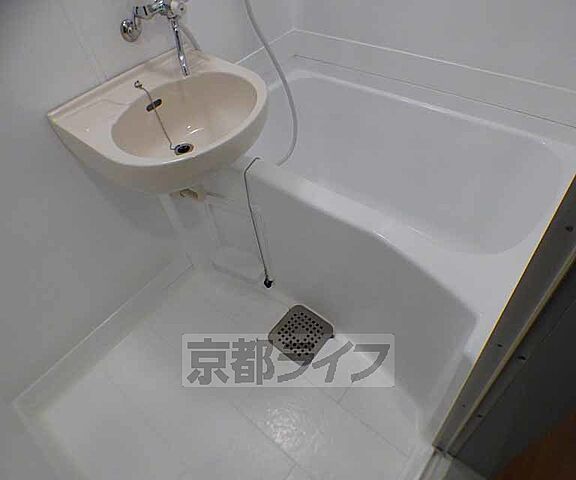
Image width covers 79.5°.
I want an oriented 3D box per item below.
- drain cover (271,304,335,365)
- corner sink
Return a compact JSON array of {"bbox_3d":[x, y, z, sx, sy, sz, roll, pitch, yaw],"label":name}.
[{"bbox_3d":[0.045,0.316,1.167,0.163,0.013,0.160,30,60,31],"label":"drain cover"},{"bbox_3d":[-0.263,-0.292,0.903,0.485,0.190,0.455,30,60,30],"label":"corner sink"}]

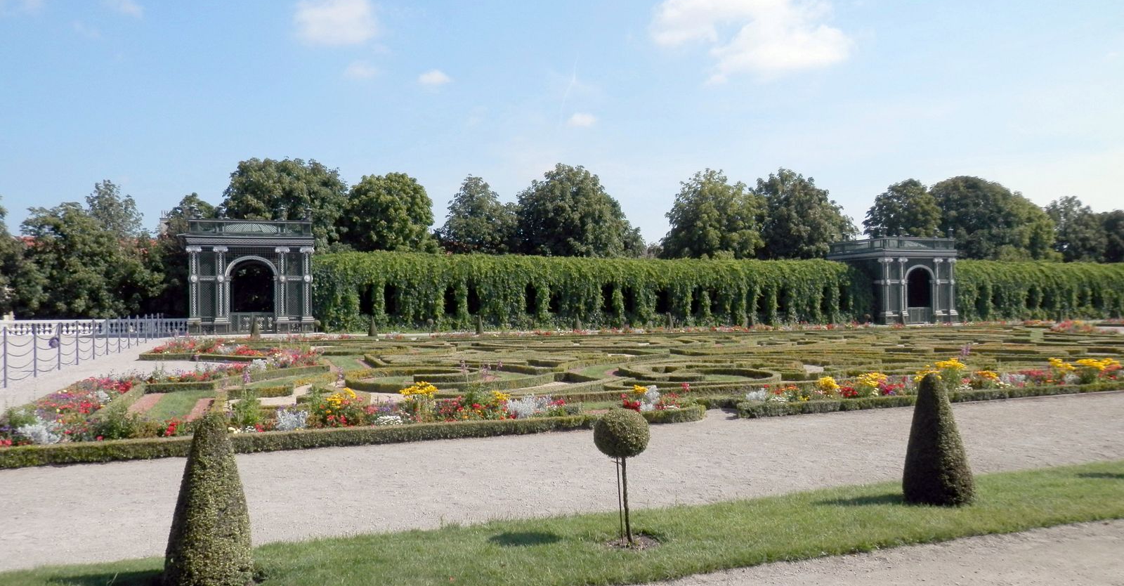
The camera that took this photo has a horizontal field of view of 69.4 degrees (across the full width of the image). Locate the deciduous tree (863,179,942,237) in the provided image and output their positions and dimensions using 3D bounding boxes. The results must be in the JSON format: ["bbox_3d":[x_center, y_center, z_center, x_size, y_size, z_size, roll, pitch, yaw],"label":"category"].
[{"bbox_3d":[33.239,-4.416,79.873,7.730,13.570,7.730,0,-1,-20],"label":"deciduous tree"}]

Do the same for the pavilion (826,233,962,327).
[{"bbox_3d":[23.672,-0.836,58.412,6.150,6.000,6.000,0,-1,-20],"label":"pavilion"}]

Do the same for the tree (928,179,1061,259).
[{"bbox_3d":[44.770,-4.841,83.980,11.620,14.420,11.620,0,-1,-20],"label":"tree"}]

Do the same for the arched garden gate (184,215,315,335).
[{"bbox_3d":[-17.054,-0.823,44.892,6.150,6.000,5.600,0,-1,-20],"label":"arched garden gate"}]

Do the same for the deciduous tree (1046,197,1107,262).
[{"bbox_3d":[59.012,-4.360,93.049,6.540,13.540,6.540,0,-1,-20],"label":"deciduous tree"}]

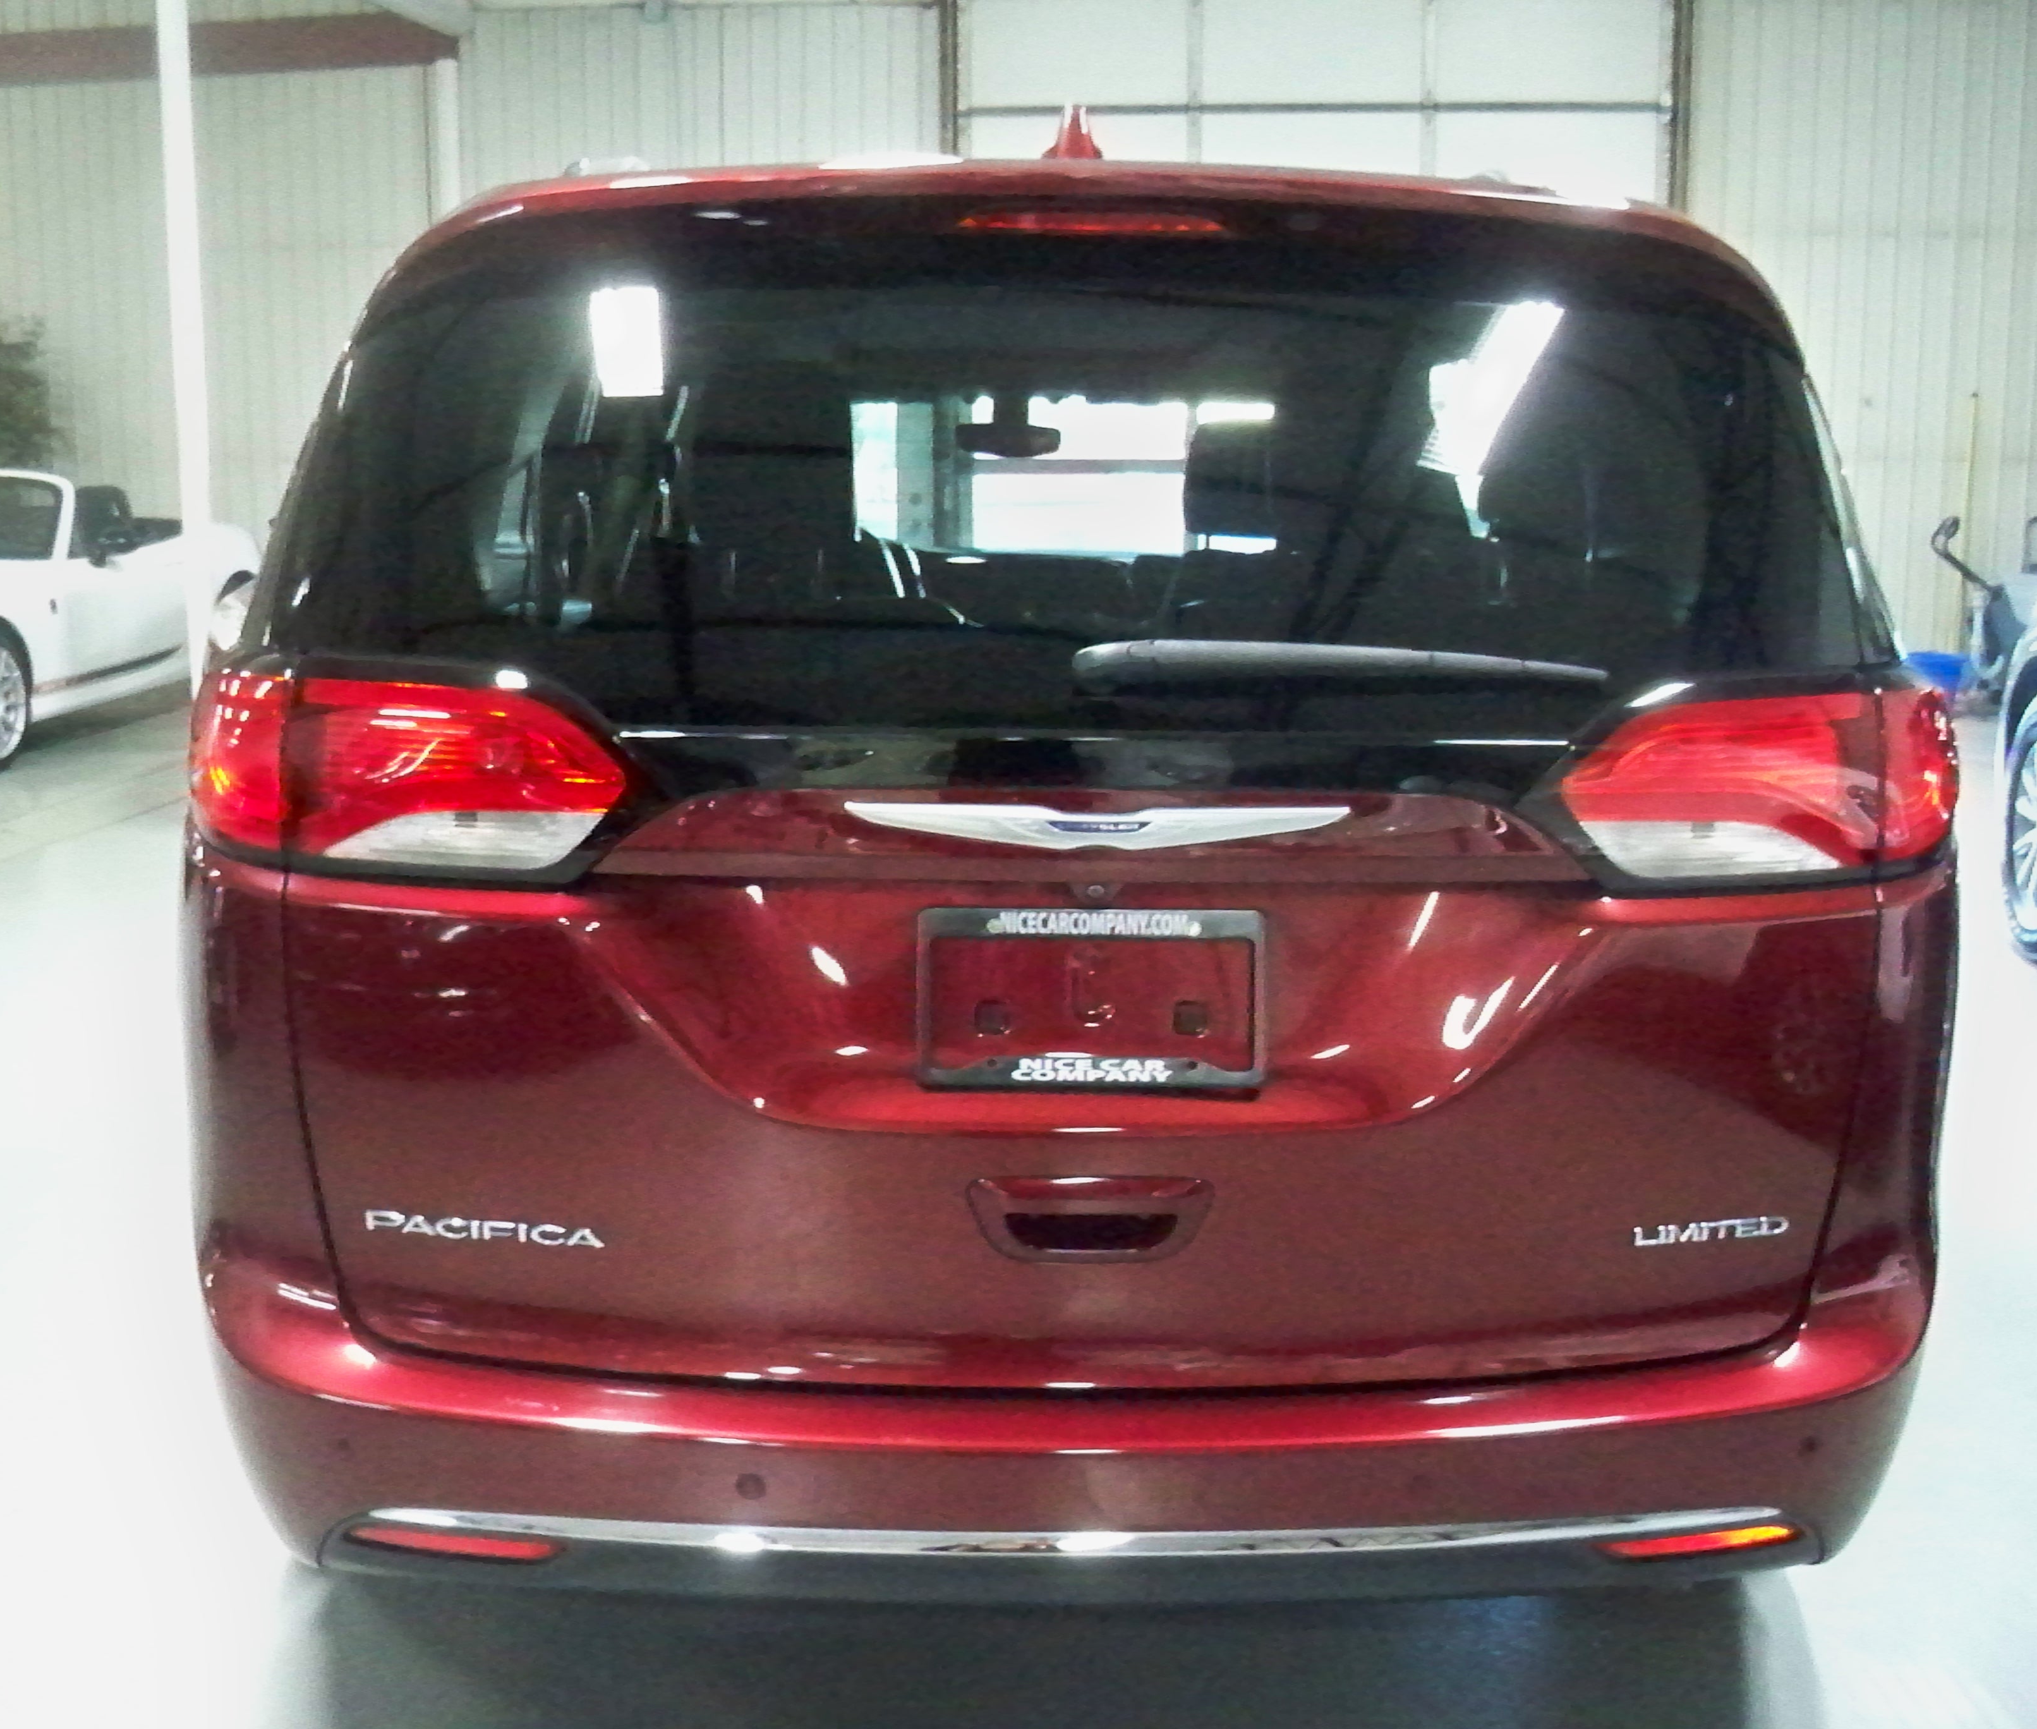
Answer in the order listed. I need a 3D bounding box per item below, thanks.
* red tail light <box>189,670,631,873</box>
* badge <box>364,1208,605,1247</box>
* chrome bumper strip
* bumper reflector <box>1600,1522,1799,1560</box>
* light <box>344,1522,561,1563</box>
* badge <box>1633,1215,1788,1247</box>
[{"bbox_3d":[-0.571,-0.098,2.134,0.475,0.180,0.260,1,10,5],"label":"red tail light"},{"bbox_3d":[-0.483,0.331,2.111,0.232,0.022,0.015,2,10,8],"label":"badge"},{"bbox_3d":[0.058,0.603,2.127,1.320,0.032,0.090,0,10,-1],"label":"chrome bumper strip"},{"bbox_3d":[0.636,0.630,2.166,0.200,0.030,0.035,-2,10,-13],"label":"bumper reflector"},{"bbox_3d":[-0.519,0.625,2.138,0.205,0.030,0.035,2,10,10],"label":"light"},{"bbox_3d":[0.638,0.338,2.146,0.157,0.020,0.015,-2,10,-11],"label":"badge"}]

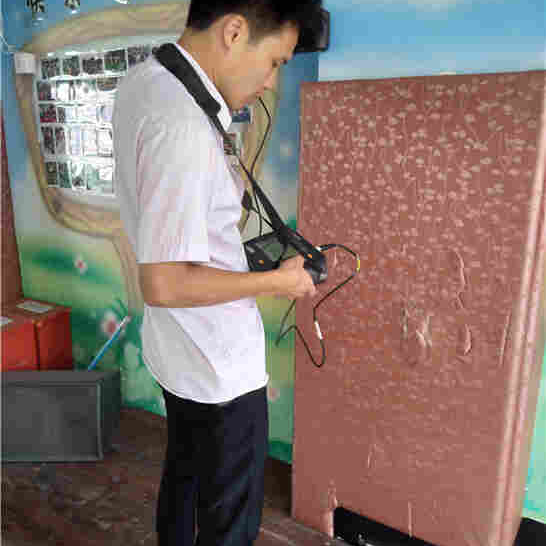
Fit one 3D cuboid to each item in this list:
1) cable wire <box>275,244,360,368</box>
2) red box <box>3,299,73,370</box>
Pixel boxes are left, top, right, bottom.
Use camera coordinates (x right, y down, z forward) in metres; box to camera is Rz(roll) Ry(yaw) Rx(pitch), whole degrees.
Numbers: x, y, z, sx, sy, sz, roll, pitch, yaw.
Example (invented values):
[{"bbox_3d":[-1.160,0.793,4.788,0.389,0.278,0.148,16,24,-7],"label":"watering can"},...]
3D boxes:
[{"bbox_3d":[0.095,0.075,1.034,0.178,0.264,0.100,1,11,0],"label":"cable wire"},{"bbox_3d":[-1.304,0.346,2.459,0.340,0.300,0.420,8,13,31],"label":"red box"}]

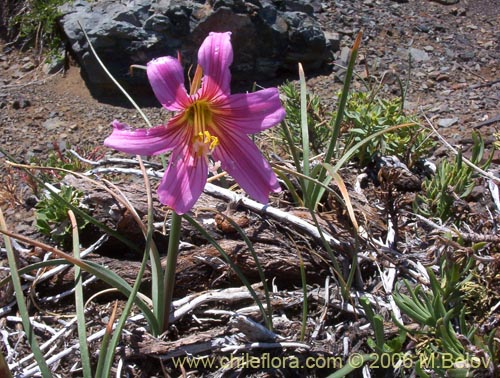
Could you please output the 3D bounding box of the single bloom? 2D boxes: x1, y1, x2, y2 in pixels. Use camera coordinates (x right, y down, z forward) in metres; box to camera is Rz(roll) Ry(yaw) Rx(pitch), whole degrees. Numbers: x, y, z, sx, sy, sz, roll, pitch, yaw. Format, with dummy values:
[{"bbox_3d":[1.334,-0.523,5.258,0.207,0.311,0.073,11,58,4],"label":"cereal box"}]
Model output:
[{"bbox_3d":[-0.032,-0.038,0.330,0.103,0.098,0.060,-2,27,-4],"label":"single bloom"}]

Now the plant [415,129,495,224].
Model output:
[{"bbox_3d":[0.223,-0.013,0.620,0.084,0.084,0.078,0,27,0],"label":"plant"}]

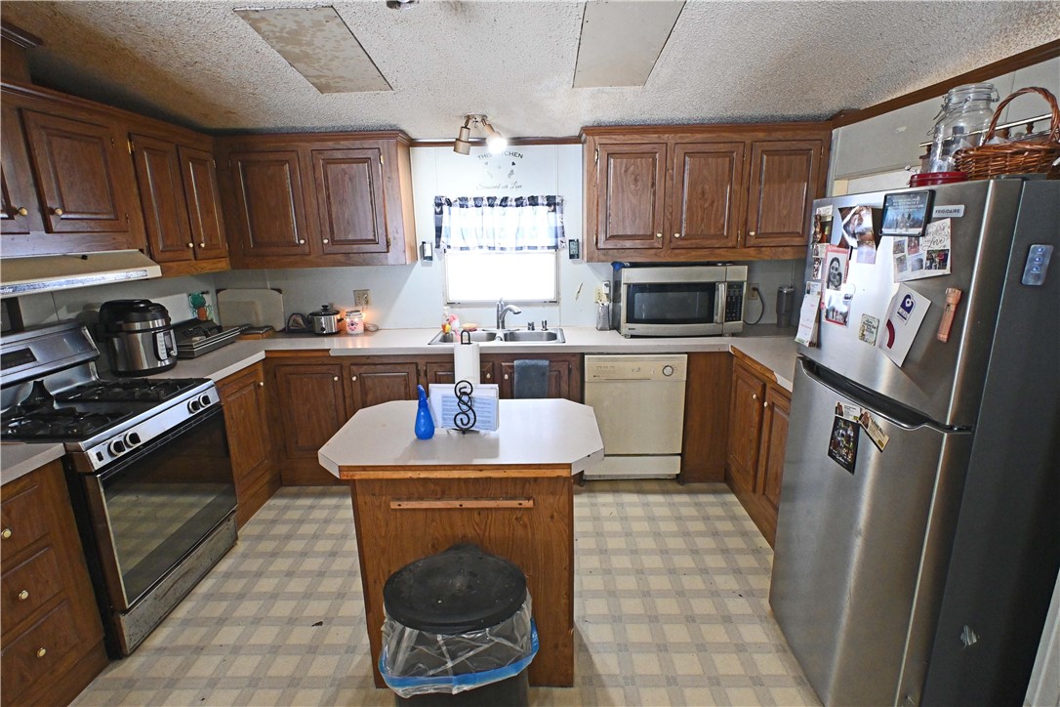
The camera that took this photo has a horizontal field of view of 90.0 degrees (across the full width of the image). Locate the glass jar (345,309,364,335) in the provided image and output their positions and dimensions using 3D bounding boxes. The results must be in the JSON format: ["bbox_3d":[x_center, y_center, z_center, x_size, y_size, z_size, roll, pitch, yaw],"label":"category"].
[{"bbox_3d":[-1.194,-0.216,3.621,0.113,0.157,0.113,-6,15,-18],"label":"glass jar"}]

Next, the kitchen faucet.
[{"bbox_3d":[-0.145,-0.252,3.522,0.065,0.217,0.220,-13,19,-40],"label":"kitchen faucet"}]

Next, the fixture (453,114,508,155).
[{"bbox_3d":[-0.261,-1.155,2.807,0.275,0.187,0.140,-1,14,1],"label":"fixture"}]

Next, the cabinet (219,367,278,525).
[{"bbox_3d":[-1.890,0.507,3.071,0.560,0.870,0.520,-1,14,1],"label":"cabinet"}]

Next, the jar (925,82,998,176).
[{"bbox_3d":[1.270,-0.632,1.566,0.150,0.278,0.150,10,18,36],"label":"jar"}]

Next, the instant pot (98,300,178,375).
[{"bbox_3d":[-2.013,-0.074,2.711,0.330,0.340,0.310,2,14,12],"label":"instant pot"}]

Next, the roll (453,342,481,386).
[{"bbox_3d":[-0.235,0.096,2.031,0.100,0.277,0.100,-1,14,0],"label":"roll"}]

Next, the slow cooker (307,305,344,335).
[{"bbox_3d":[-1.399,-0.230,3.626,0.245,0.190,0.175,-2,14,-6],"label":"slow cooker"}]

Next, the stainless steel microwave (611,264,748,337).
[{"bbox_3d":[0.964,-0.362,3.483,0.760,0.430,0.380,-1,13,1],"label":"stainless steel microwave"}]

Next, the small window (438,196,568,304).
[{"bbox_3d":[-0.208,-0.687,3.587,0.870,0.740,0.080,-1,13,1],"label":"small window"}]

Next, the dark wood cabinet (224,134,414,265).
[{"bbox_3d":[-1.333,-0.963,3.388,1.140,0.780,0.340,-1,13,1],"label":"dark wood cabinet"}]

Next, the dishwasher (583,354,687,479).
[{"bbox_3d":[0.642,0.350,3.525,0.605,0.835,0.600,-1,13,1],"label":"dishwasher"}]

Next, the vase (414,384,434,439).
[{"bbox_3d":[-0.371,0.199,1.849,0.070,0.194,0.070,-1,14,1],"label":"vase"}]

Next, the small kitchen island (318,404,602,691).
[{"bbox_3d":[-0.222,0.700,2.092,0.970,0.865,0.660,-1,13,1],"label":"small kitchen island"}]

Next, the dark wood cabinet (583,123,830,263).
[{"bbox_3d":[1.039,-0.984,3.323,1.415,0.772,0.335,-1,14,1],"label":"dark wood cabinet"}]

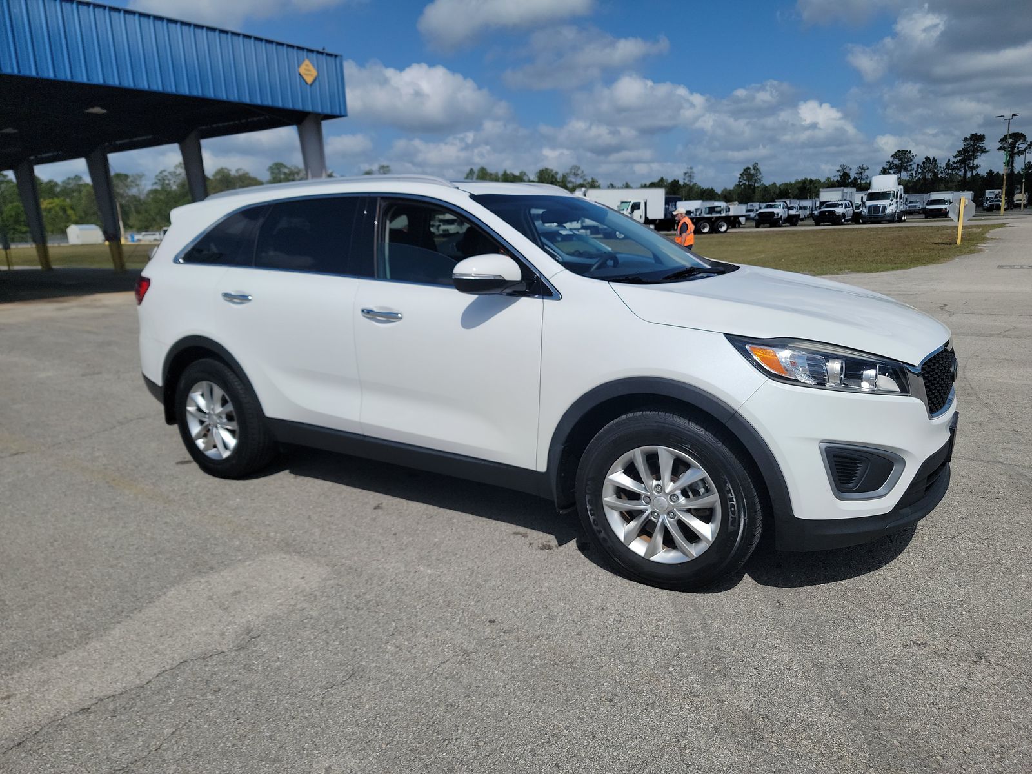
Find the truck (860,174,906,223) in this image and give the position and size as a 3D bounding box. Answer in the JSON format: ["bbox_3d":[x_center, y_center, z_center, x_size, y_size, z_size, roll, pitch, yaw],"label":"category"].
[{"bbox_3d":[31.922,-16.256,62.022,2.500,3.950,7.000,6,15,31],"label":"truck"}]

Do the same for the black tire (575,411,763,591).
[{"bbox_3d":[0.608,0.434,2.846,0.730,0.730,0.240,5,15,29],"label":"black tire"}]

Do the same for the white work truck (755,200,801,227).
[{"bbox_3d":[21.942,-14.469,59.866,2.150,2.150,6.100,6,16,32],"label":"white work truck"}]

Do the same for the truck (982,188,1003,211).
[{"bbox_3d":[72.790,-28.454,108.848,2.500,3.300,7.800,8,17,39],"label":"truck"}]

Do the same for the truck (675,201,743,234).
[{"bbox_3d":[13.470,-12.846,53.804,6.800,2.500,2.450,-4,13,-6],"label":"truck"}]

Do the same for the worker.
[{"bbox_3d":[3.903,-3.260,16.595,0.420,1.720,0.520,-2,13,0],"label":"worker"}]

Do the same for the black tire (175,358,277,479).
[{"bbox_3d":[-1.731,0.178,4.279,0.735,0.735,0.240,6,16,32],"label":"black tire"}]

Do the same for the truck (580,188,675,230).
[{"bbox_3d":[8.682,-14.252,58.153,8.000,3.650,2.500,-6,13,-16],"label":"truck"}]

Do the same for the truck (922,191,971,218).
[{"bbox_3d":[47.953,-20.238,79.473,2.400,2.900,6.200,10,18,44],"label":"truck"}]

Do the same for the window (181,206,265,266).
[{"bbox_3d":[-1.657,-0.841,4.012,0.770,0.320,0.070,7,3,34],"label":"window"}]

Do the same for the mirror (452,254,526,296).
[{"bbox_3d":[-0.112,-0.443,2.849,0.200,0.175,0.240,6,16,32],"label":"mirror"}]

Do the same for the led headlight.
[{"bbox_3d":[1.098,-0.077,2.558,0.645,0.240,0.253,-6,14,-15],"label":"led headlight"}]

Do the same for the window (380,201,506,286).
[{"bbox_3d":[-0.309,-0.654,3.199,0.850,0.400,0.070,6,-9,32],"label":"window"}]

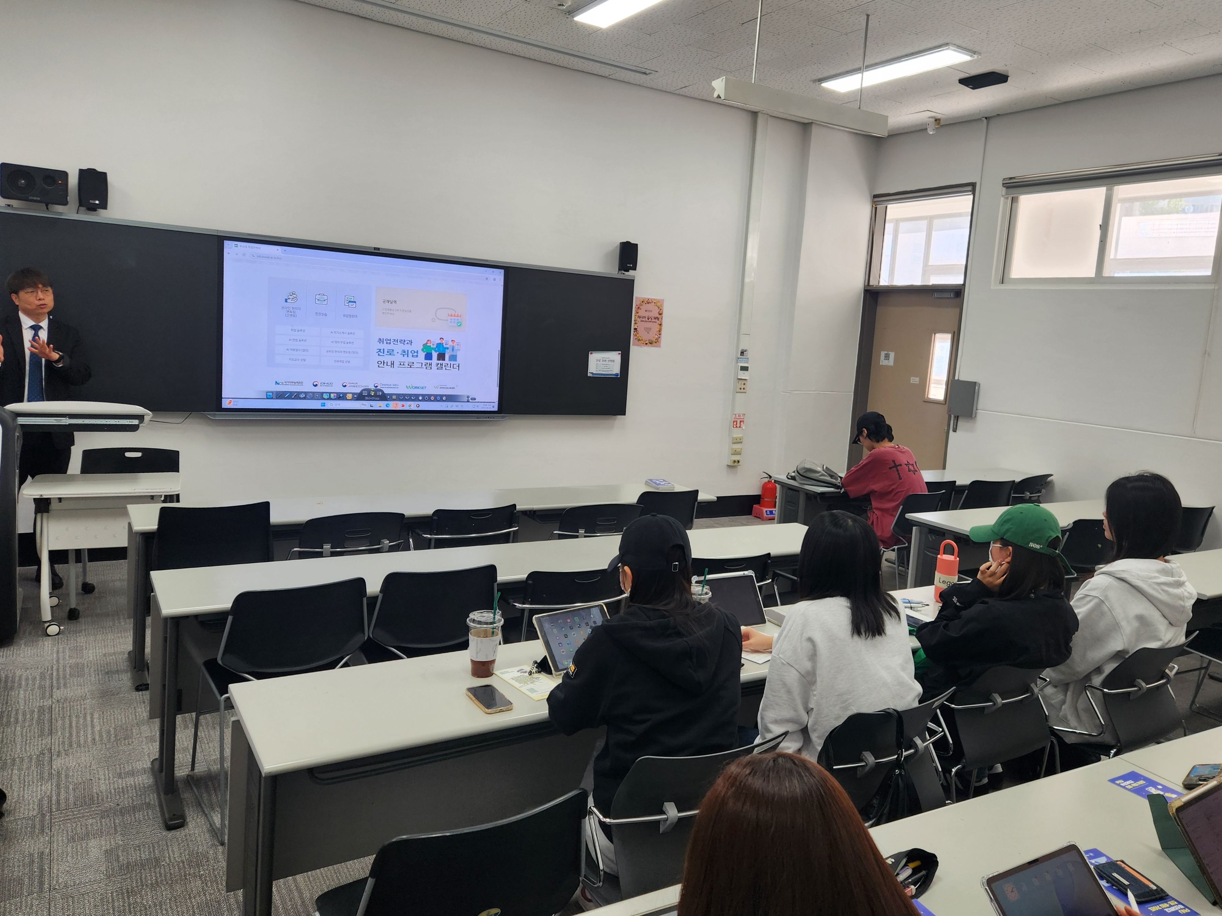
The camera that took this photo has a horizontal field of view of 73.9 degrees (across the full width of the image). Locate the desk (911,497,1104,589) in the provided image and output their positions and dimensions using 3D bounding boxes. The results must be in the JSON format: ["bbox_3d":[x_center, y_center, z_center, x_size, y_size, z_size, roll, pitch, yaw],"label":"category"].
[{"bbox_3d":[2.813,0.710,5.158,2.350,0.735,0.450,-1,10,-29],"label":"desk"}]

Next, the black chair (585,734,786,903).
[{"bbox_3d":[0.064,0.939,1.919,0.510,0.814,0.550,-1,10,-29],"label":"black chair"}]

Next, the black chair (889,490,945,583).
[{"bbox_3d":[1.865,0.576,5.490,0.500,0.790,0.540,-2,11,-36],"label":"black chair"}]

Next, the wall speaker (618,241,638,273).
[{"bbox_3d":[0.138,-1.612,6.498,0.135,0.238,0.125,2,9,-15],"label":"wall speaker"}]

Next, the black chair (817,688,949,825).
[{"bbox_3d":[0.577,0.956,2.333,0.520,0.800,0.550,-1,10,-31],"label":"black chair"}]

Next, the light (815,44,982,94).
[{"bbox_3d":[1.966,-2.716,5.708,0.320,0.060,1.190,-2,10,-31],"label":"light"}]

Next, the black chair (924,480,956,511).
[{"bbox_3d":[2.033,0.521,5.731,0.480,0.820,0.530,-2,10,-31],"label":"black chair"}]

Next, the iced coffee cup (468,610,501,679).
[{"bbox_3d":[-0.333,0.491,2.138,0.097,0.165,0.097,4,9,-1],"label":"iced coffee cup"}]

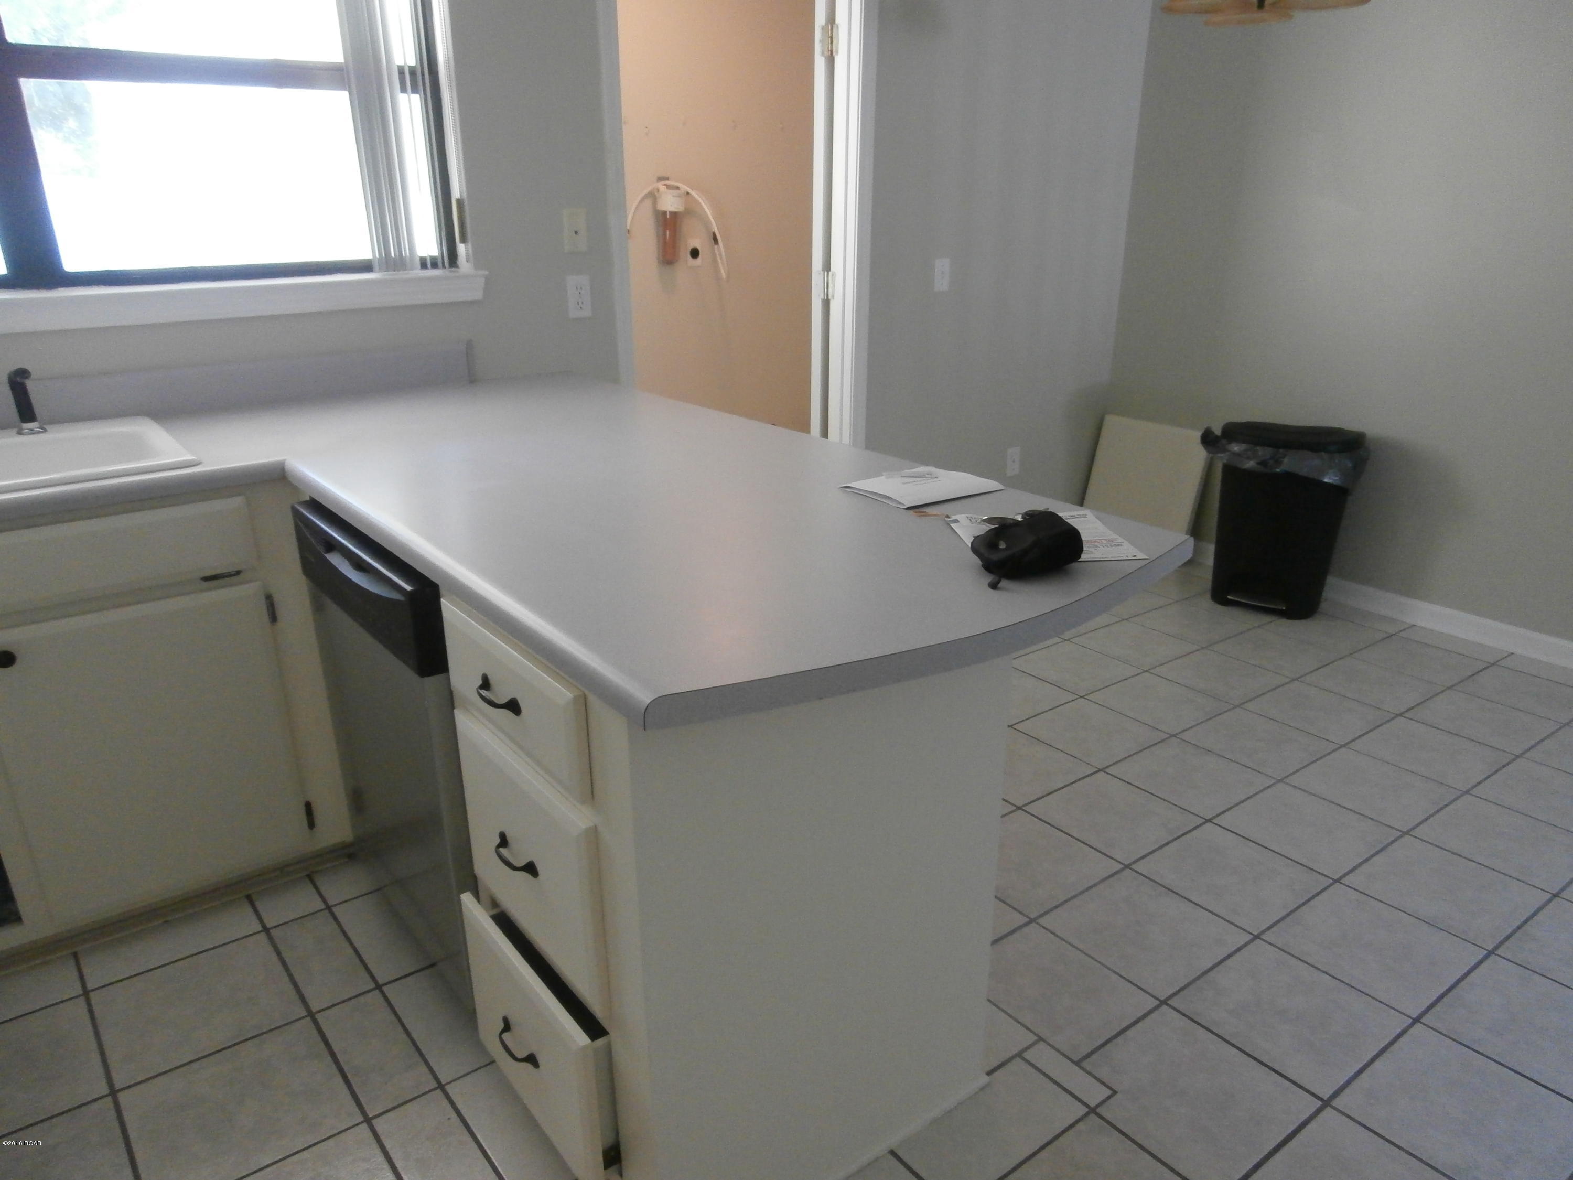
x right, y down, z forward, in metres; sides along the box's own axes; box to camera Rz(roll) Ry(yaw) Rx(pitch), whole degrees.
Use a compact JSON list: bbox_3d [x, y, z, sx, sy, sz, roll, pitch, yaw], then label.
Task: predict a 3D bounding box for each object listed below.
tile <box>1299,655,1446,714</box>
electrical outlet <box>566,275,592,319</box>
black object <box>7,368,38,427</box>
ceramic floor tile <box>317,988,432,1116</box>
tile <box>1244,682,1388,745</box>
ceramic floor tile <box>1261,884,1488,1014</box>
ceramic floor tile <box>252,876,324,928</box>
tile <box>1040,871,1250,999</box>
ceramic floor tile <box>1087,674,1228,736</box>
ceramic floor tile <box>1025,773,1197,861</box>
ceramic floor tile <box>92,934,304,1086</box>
[{"bbox_3d":[1.742,0.285,3.249,0.297,0.010,0.297,-14,24,-34],"label":"tile"},{"bbox_3d":[-0.582,-0.827,3.076,0.071,0.115,0.008,-14,24,-35],"label":"electrical outlet"},{"bbox_3d":[-1.523,-0.387,2.185,0.043,0.106,0.033,4,20,13],"label":"black object"},{"bbox_3d":[-0.713,0.799,1.890,0.115,0.010,0.302,-14,24,-35],"label":"ceramic floor tile"},{"bbox_3d":[1.527,0.351,3.141,0.302,0.010,0.302,-14,24,-35],"label":"tile"},{"bbox_3d":[1.152,0.703,2.146,0.302,0.010,0.302,-14,24,-35],"label":"ceramic floor tile"},{"bbox_3d":[-1.027,0.647,2.251,0.113,0.010,0.142,-14,24,-34],"label":"ceramic floor tile"},{"bbox_3d":[0.719,0.686,2.194,0.302,0.010,0.302,-14,24,-35],"label":"tile"},{"bbox_3d":[1.089,0.333,3.195,0.302,0.010,0.302,-14,24,-35],"label":"ceramic floor tile"},{"bbox_3d":[0.778,0.541,2.603,0.302,0.010,0.302,-14,24,-35],"label":"ceramic floor tile"},{"bbox_3d":[-1.077,0.762,1.998,0.302,0.010,0.302,-14,24,-35],"label":"ceramic floor tile"}]

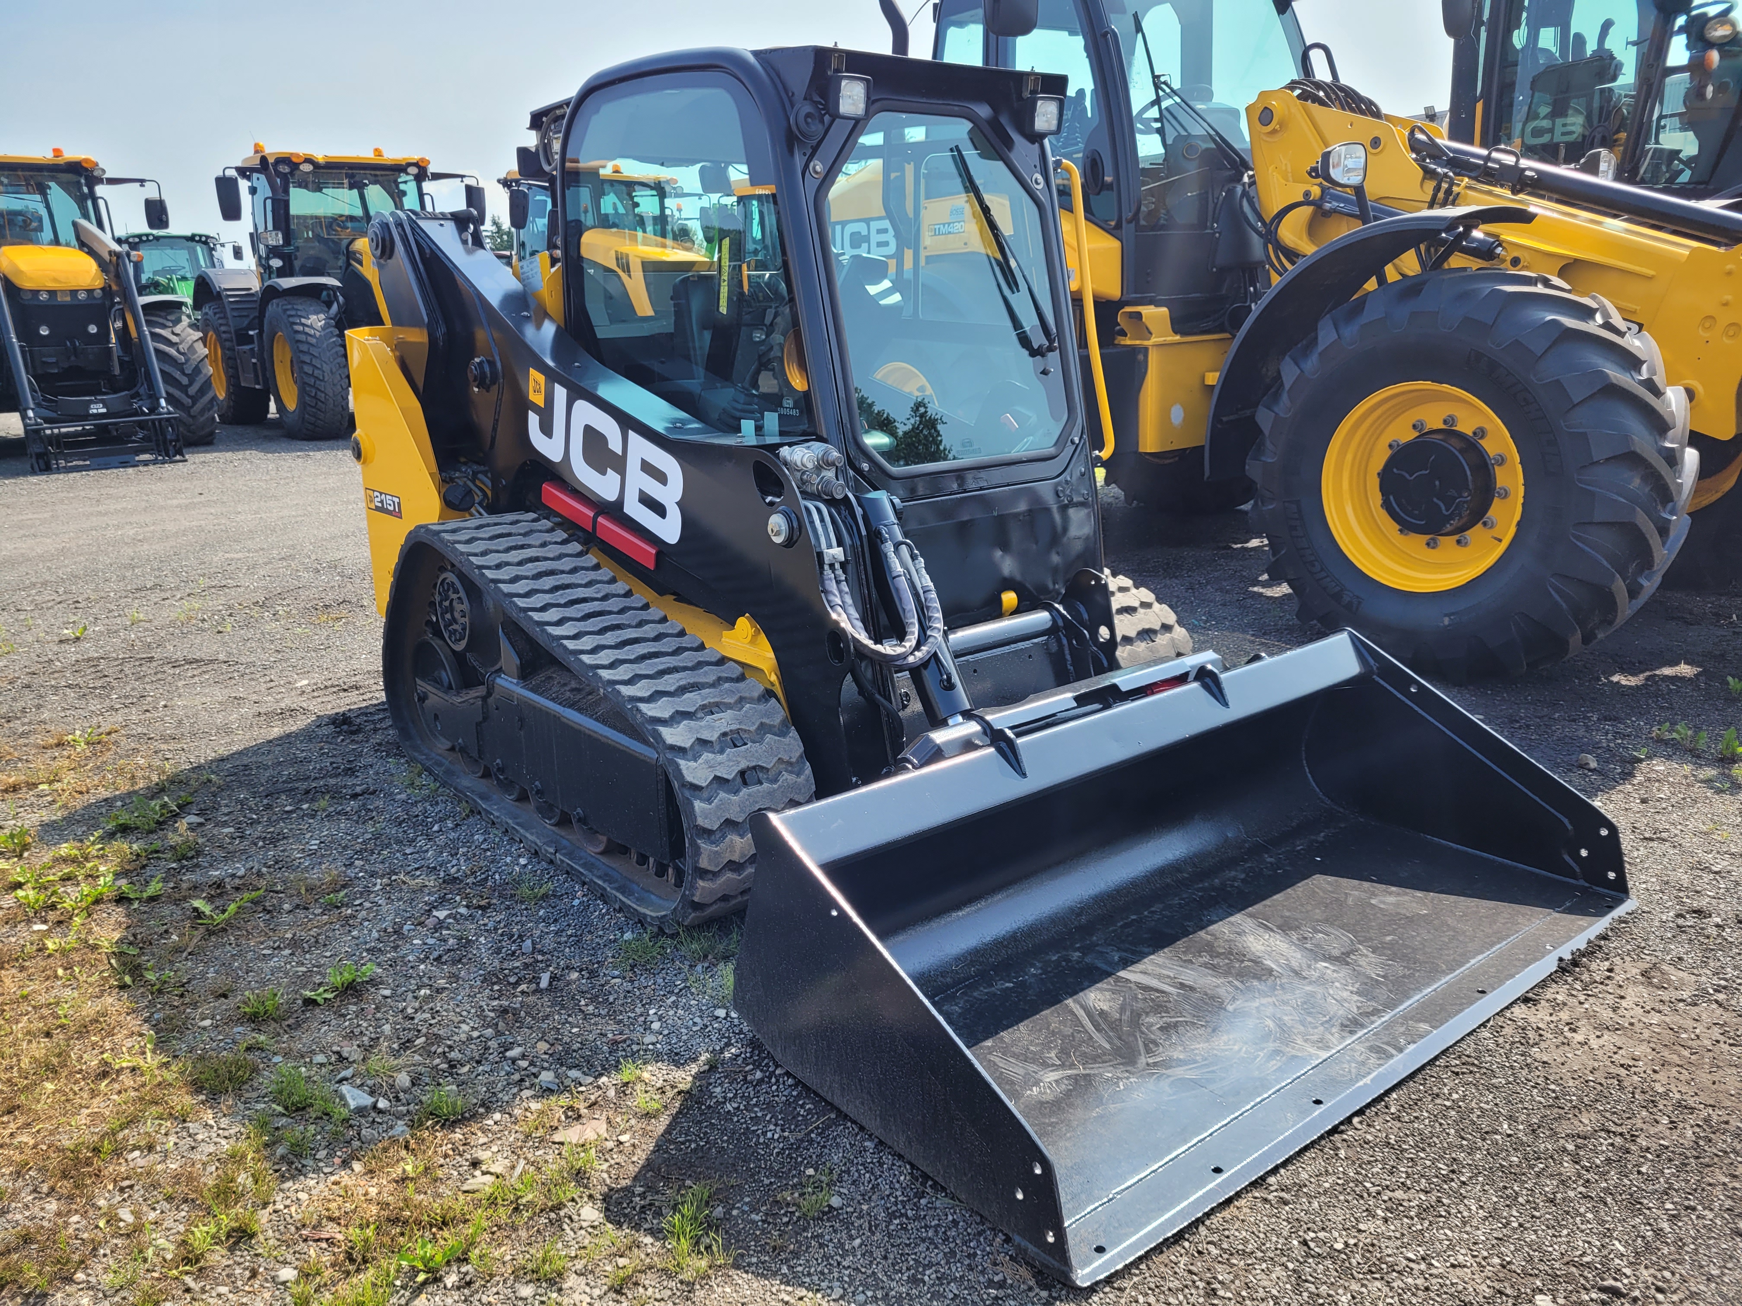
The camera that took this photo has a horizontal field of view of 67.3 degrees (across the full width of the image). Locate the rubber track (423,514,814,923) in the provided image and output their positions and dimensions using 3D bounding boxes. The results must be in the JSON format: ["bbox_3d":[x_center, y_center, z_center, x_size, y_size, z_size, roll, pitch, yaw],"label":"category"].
[{"bbox_3d":[-0.821,0.074,3.499,0.329,0.826,1.922,-13,19,-36],"label":"rubber track"}]

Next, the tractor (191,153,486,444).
[{"bbox_3d":[-6.245,-4.321,15.598,2.600,3.150,5.100,-14,19,-38],"label":"tractor"}]

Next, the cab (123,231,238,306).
[{"bbox_3d":[-14.868,-8.198,28.000,1.750,1.650,1.850,-13,19,-36],"label":"cab"}]

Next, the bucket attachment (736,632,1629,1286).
[{"bbox_3d":[0.709,0.404,2.650,1.780,0.513,0.908,-13,19,-36],"label":"bucket attachment"}]

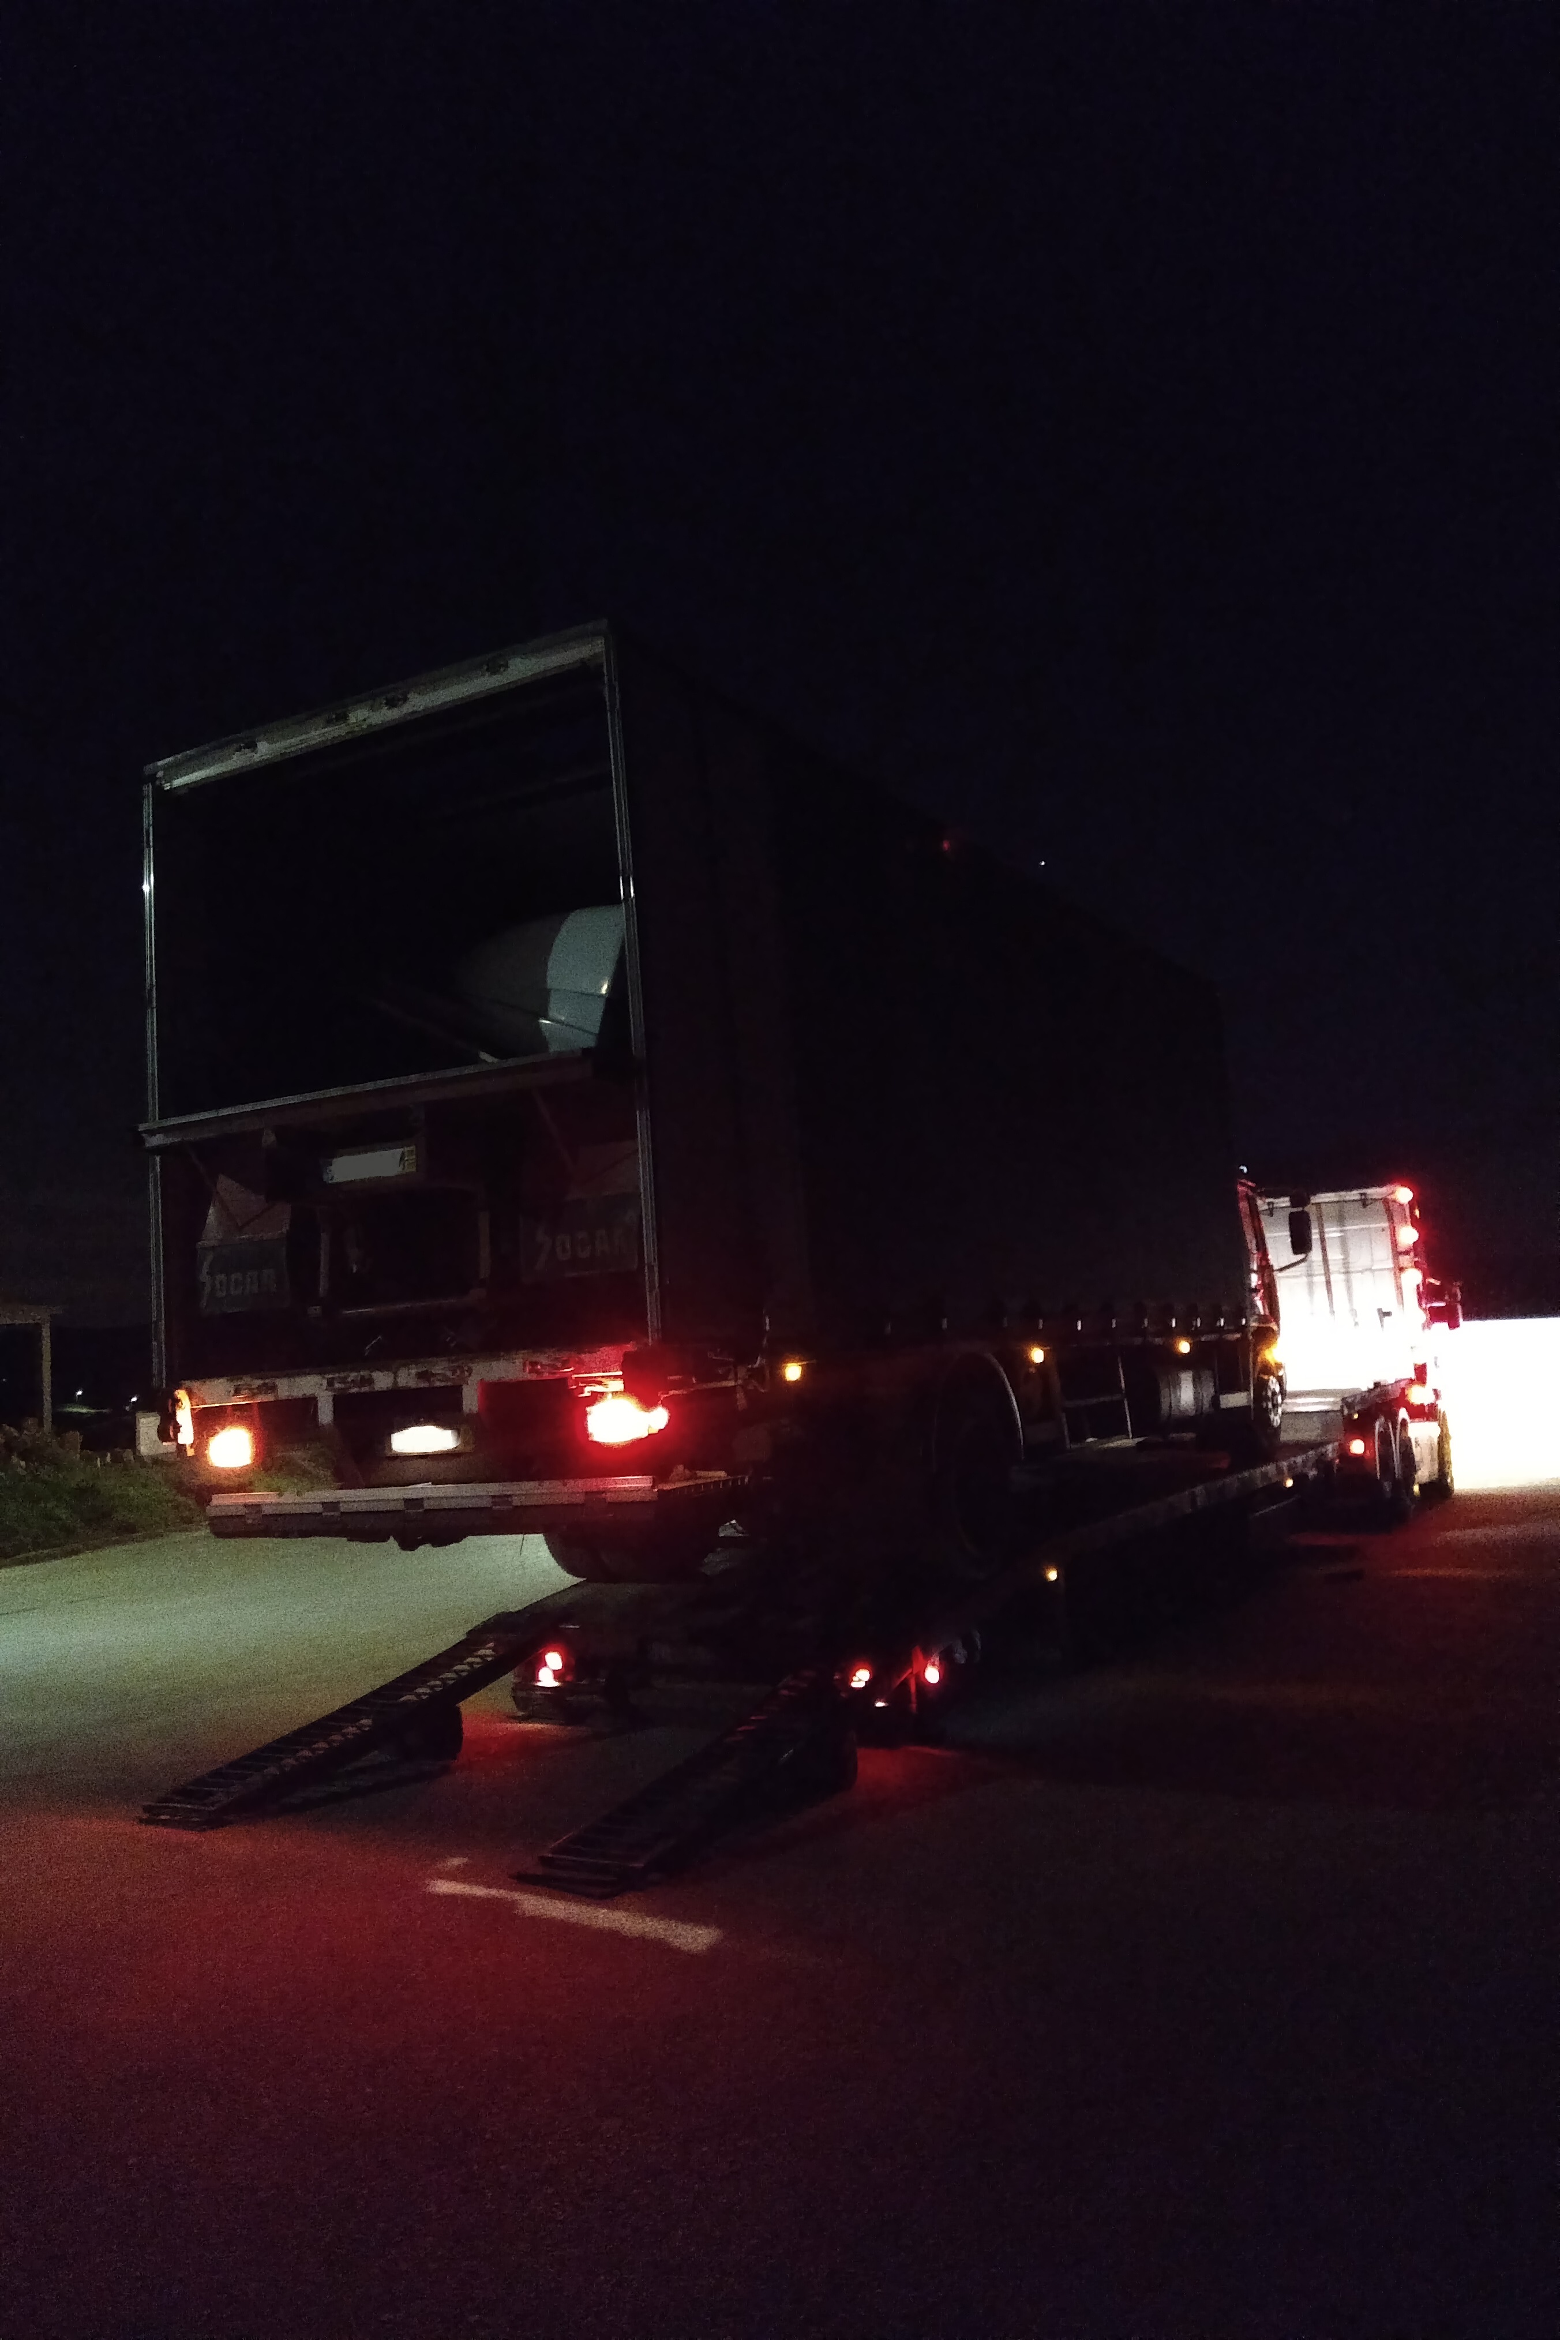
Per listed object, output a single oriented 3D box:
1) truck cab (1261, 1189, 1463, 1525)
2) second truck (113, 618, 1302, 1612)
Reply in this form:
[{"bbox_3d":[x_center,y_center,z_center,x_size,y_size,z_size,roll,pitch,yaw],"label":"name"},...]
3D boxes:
[{"bbox_3d":[6.082,2.039,18.738,2.578,3.593,6.090,-8,-10,30],"label":"truck cab"},{"bbox_3d":[0.843,0.393,10.158,2.578,3.705,9.440,-8,-9,30],"label":"second truck"}]

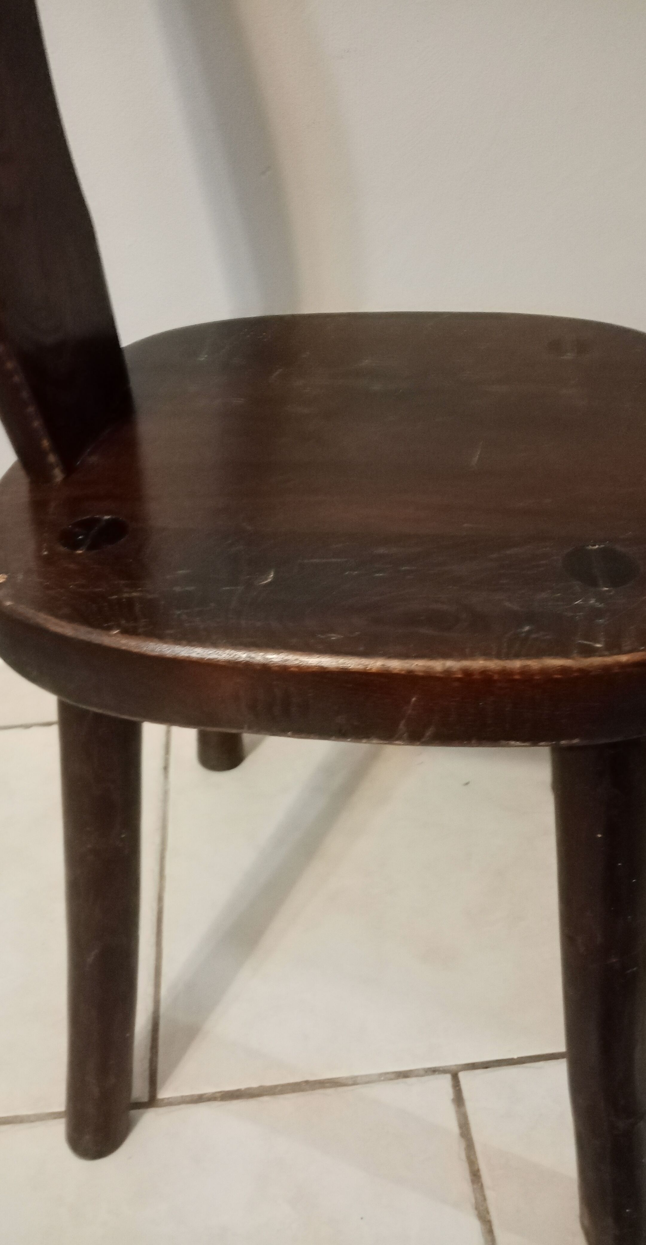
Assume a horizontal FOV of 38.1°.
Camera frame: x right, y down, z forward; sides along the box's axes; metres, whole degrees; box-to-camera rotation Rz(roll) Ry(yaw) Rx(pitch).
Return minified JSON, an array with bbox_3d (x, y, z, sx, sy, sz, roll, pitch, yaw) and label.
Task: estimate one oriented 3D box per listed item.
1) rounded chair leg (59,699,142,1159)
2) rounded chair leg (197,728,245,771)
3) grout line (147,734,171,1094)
[{"bbox_3d":[-0.131,0.172,0.541,0.047,0.420,0.045,10,30,4],"label":"rounded chair leg"},{"bbox_3d":[-0.086,-0.009,0.770,0.047,0.419,0.045,9,48,3],"label":"rounded chair leg"},{"bbox_3d":[-0.139,0.217,0.818,0.005,0.003,0.404,-5,38,-3],"label":"grout line"}]

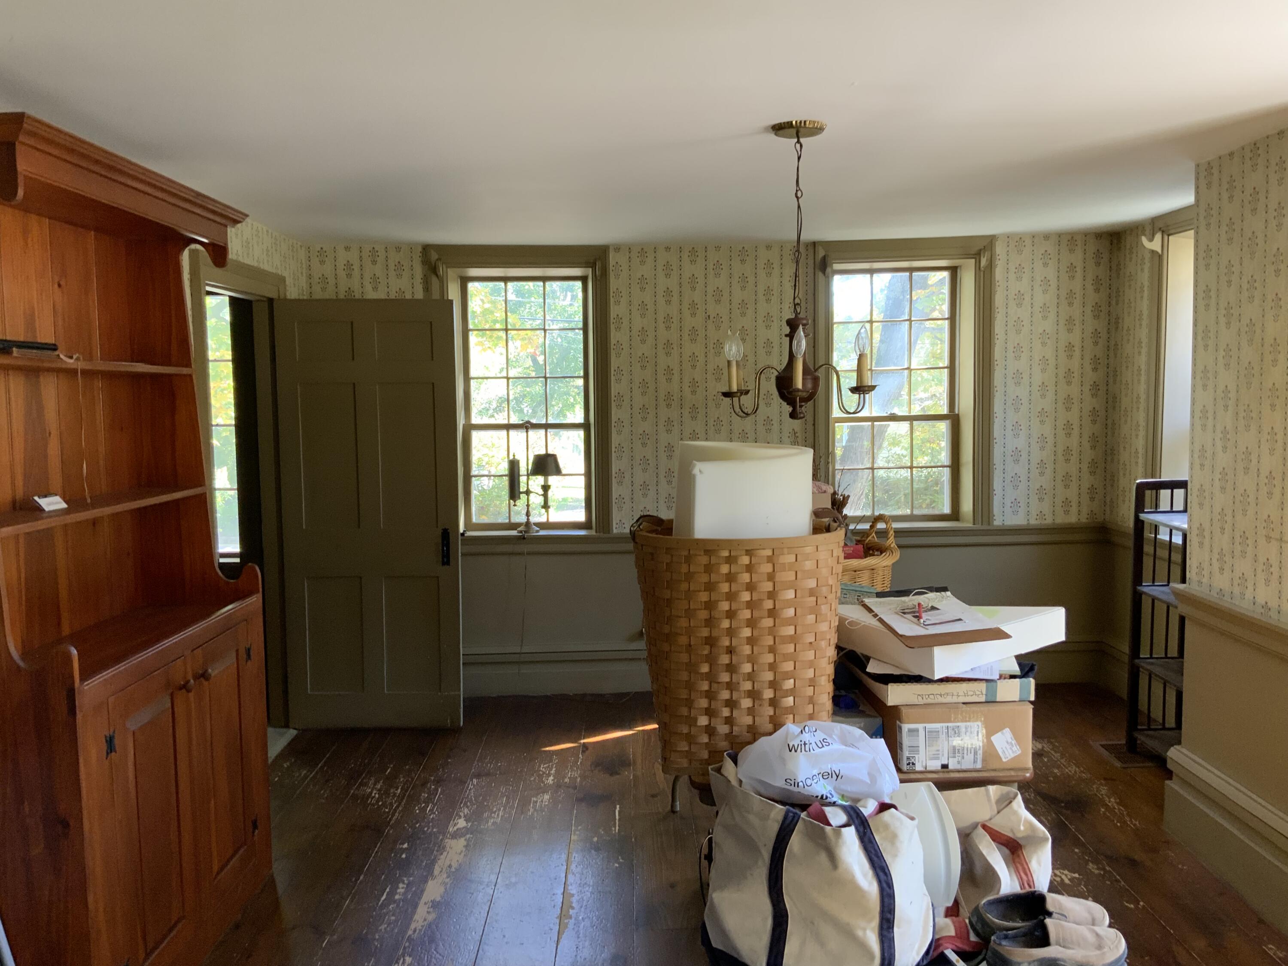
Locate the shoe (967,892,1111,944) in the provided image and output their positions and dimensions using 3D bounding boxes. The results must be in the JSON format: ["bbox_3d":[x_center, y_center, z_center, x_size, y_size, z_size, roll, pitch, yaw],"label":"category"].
[{"bbox_3d":[0.808,0.892,2.225,0.290,0.100,0.108,-1,5,-5],"label":"shoe"}]

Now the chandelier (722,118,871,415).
[{"bbox_3d":[0.418,-0.564,2.915,0.430,0.790,0.450,-1,5,-1],"label":"chandelier"}]

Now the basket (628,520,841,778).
[{"bbox_3d":[0.213,0.343,2.434,0.480,0.550,0.420,-1,5,-1],"label":"basket"}]

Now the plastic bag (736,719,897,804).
[{"bbox_3d":[0.332,0.551,2.103,0.310,0.180,0.240,-1,5,-1],"label":"plastic bag"}]

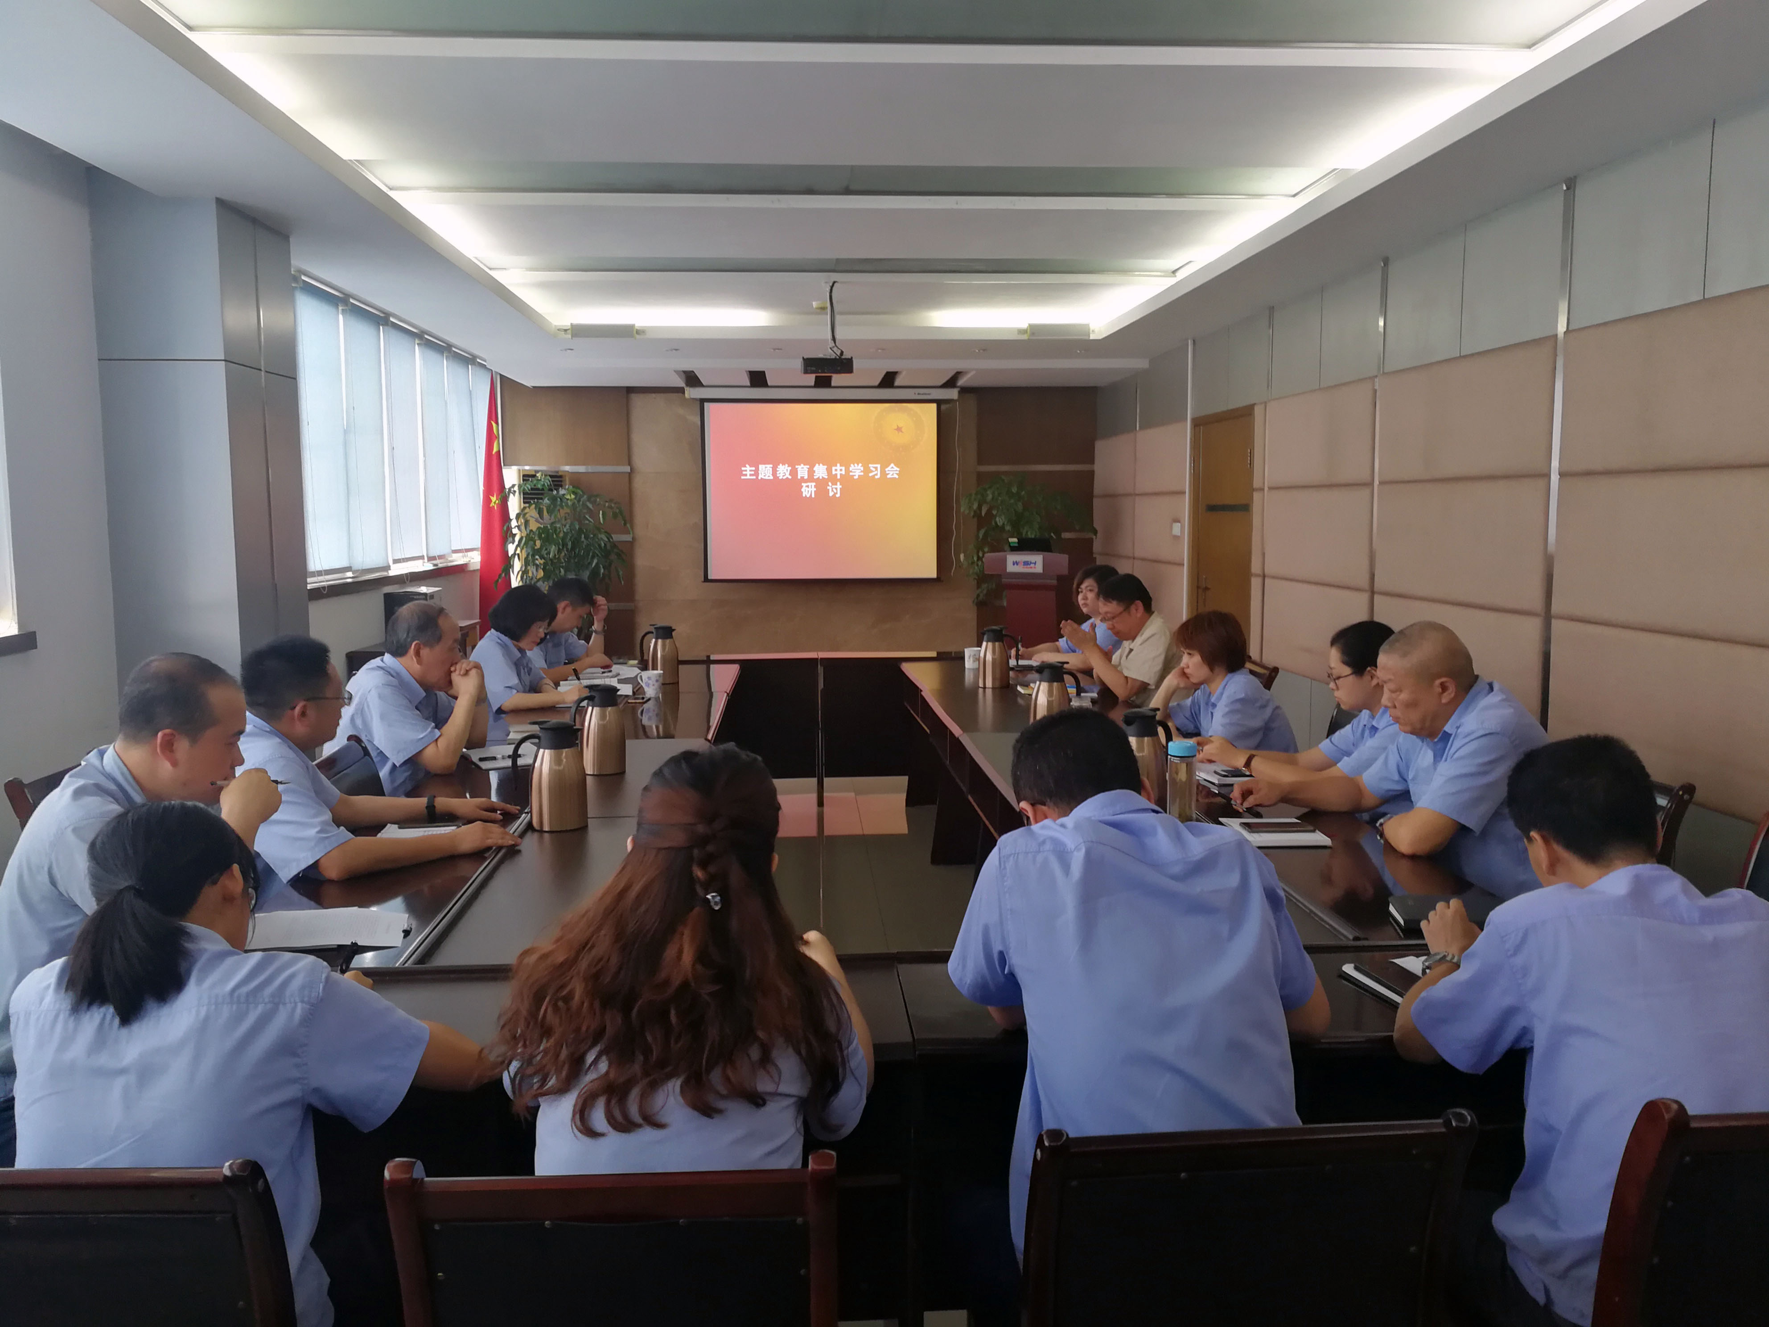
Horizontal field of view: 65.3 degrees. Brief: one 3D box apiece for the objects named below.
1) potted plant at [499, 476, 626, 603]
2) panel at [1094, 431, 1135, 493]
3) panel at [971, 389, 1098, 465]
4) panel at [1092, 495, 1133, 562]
[{"bbox_3d":[-2.671,-0.643,11.548,1.058,1.808,1.000,-1,6,-4],"label":"potted plant"},{"bbox_3d":[2.020,-1.719,12.028,0.050,0.504,1.512,-1,6,-4],"label":"panel"},{"bbox_3d":[1.399,-2.176,12.684,1.116,0.706,0.060,-1,6,-4],"label":"panel"},{"bbox_3d":[2.022,-1.195,12.086,0.050,0.552,1.512,-1,6,-4],"label":"panel"}]

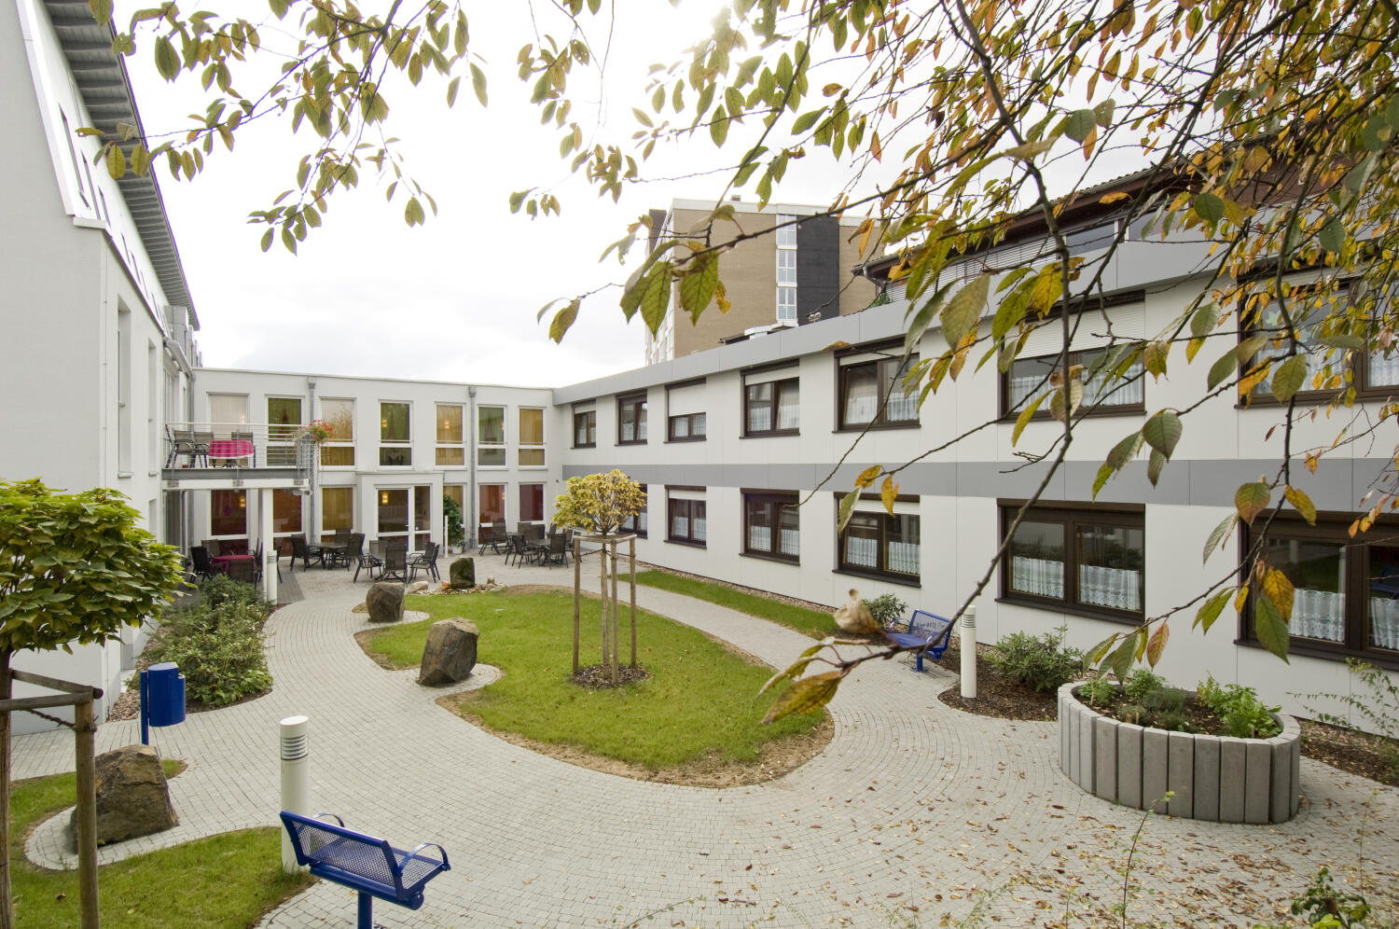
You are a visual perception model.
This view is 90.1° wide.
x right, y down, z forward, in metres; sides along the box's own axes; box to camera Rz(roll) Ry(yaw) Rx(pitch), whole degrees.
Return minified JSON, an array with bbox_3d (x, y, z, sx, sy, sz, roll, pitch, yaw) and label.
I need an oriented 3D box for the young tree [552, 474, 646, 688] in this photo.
[{"bbox_3d":[-1.390,1.510,9.791,1.320,2.900,1.300,0,0,0],"label":"young tree"}]

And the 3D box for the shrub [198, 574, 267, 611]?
[{"bbox_3d":[-9.800,2.625,14.734,1.380,0.730,1.200,0,0,-33],"label":"shrub"}]

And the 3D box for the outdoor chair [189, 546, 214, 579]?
[{"bbox_3d":[-12.400,2.517,17.585,0.570,0.980,0.660,0,0,27],"label":"outdoor chair"}]

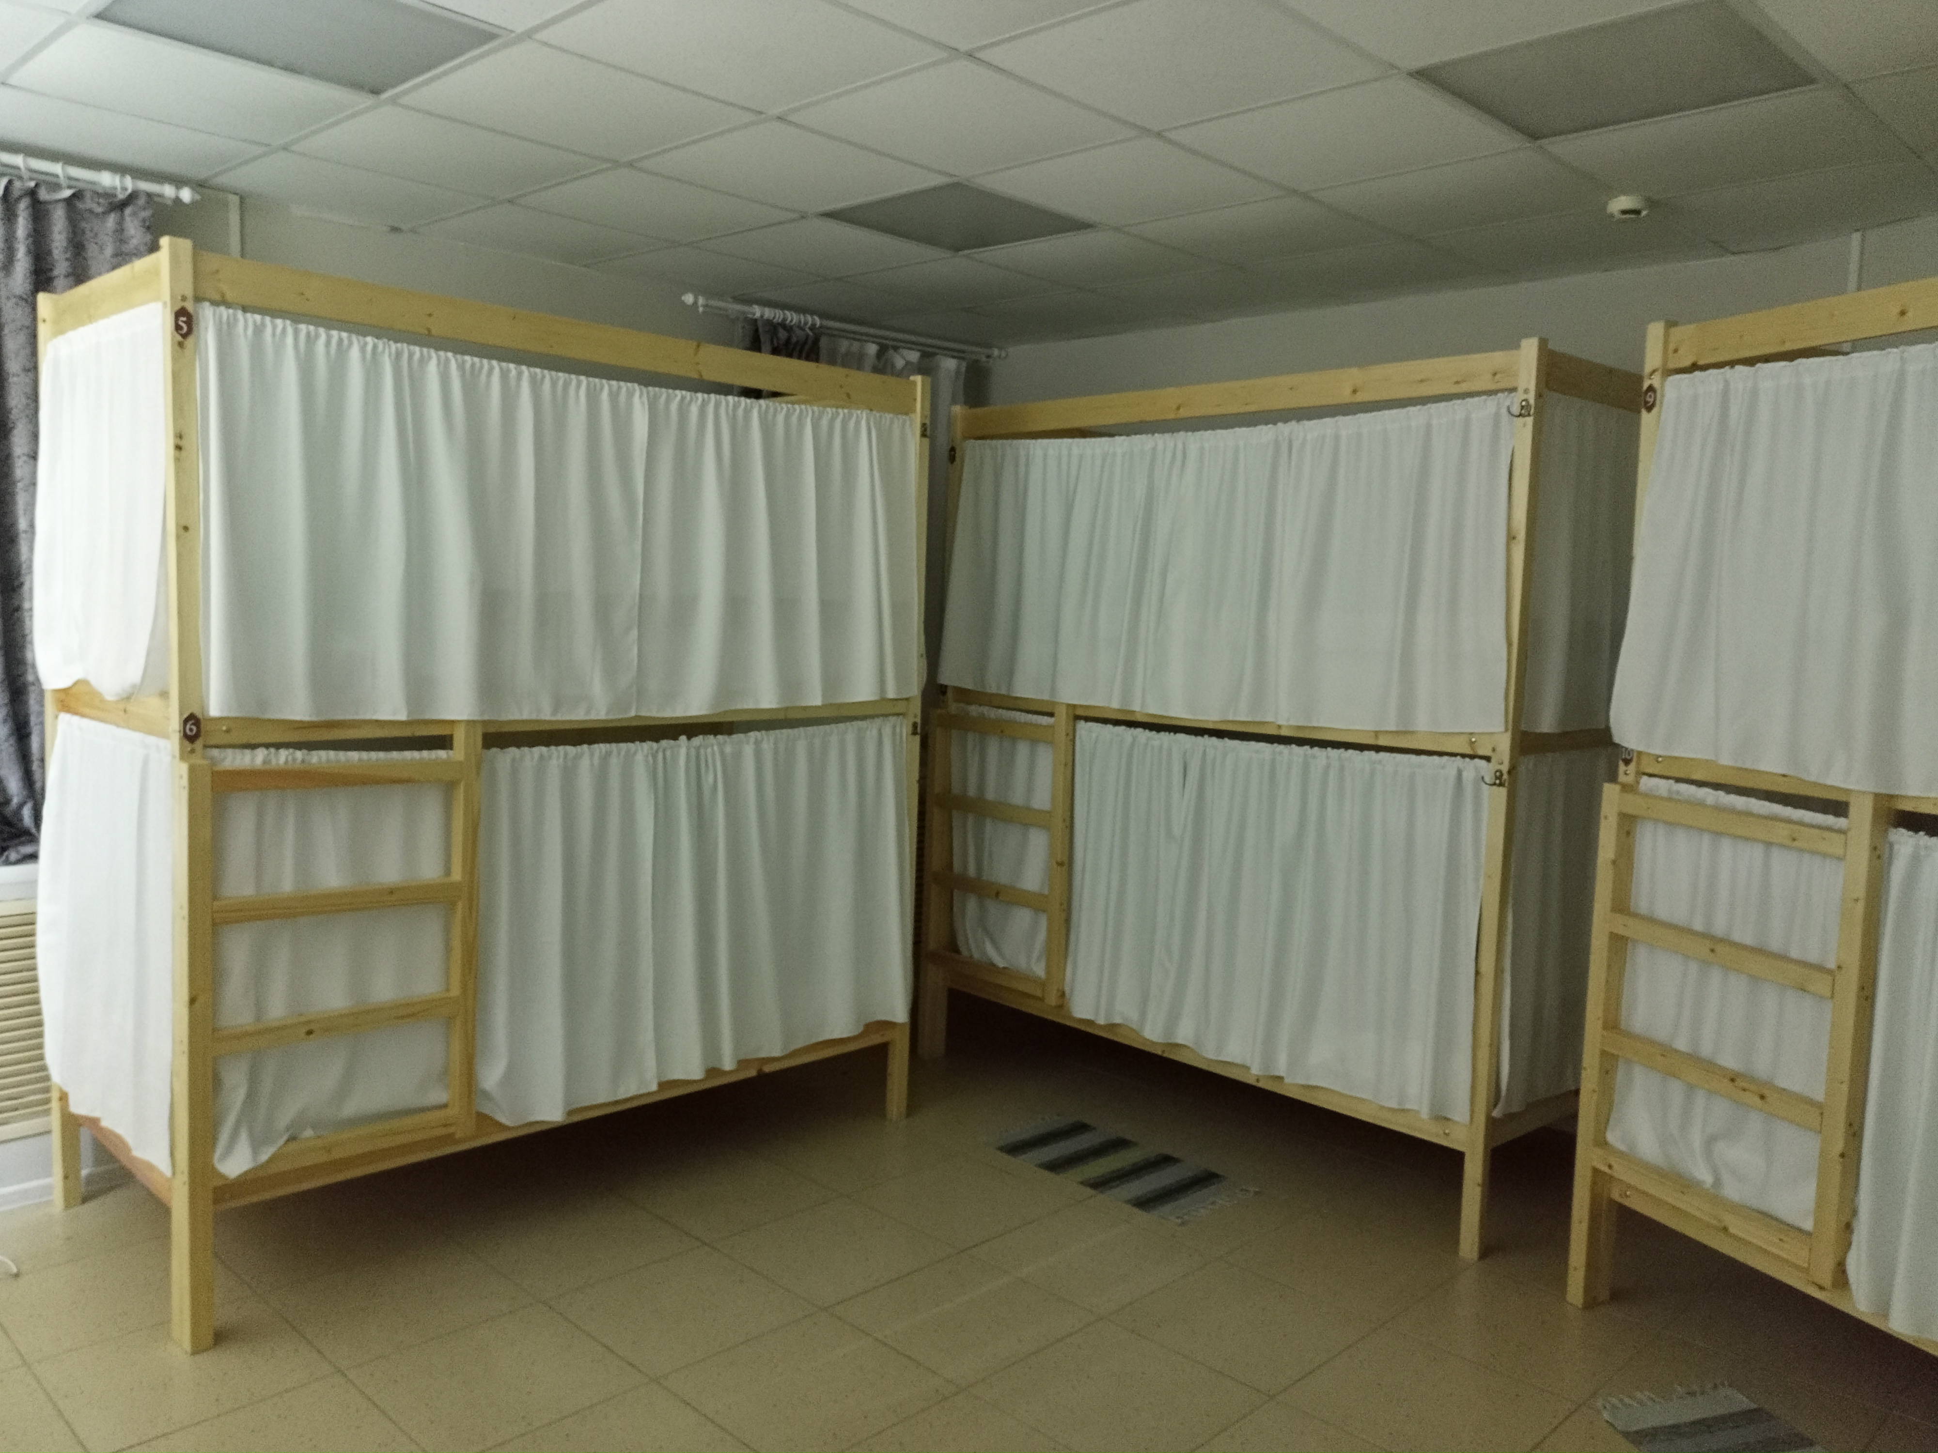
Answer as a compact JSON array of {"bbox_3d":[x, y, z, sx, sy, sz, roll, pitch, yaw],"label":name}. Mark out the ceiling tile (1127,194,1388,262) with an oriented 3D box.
[{"bbox_3d":[0.831,-1.368,4.308,0.595,0.020,0.595,6,6,44],"label":"ceiling tile"}]

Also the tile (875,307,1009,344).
[{"bbox_3d":[-0.013,-1.517,5.998,0.555,0.020,0.585,6,5,44],"label":"tile"}]

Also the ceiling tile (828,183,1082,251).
[{"bbox_3d":[-0.017,-1.396,4.298,0.595,0.020,0.595,6,6,44],"label":"ceiling tile"}]

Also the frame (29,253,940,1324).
[{"bbox_3d":[-1.174,0.091,4.259,0.941,2.268,2.132,6,6,44],"label":"frame"}]

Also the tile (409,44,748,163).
[{"bbox_3d":[-0.861,-1.378,3.463,0.585,0.020,0.585,6,5,44],"label":"tile"}]

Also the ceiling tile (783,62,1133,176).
[{"bbox_3d":[-0.012,-1.343,3.463,0.585,0.018,0.585,6,6,44],"label":"ceiling tile"}]

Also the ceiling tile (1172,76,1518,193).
[{"bbox_3d":[0.839,-1.303,3.462,0.595,0.020,0.595,6,6,44],"label":"ceiling tile"}]

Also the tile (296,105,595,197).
[{"bbox_3d":[-1.288,-1.416,3.869,0.585,0.018,0.585,6,6,44],"label":"tile"}]

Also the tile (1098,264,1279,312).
[{"bbox_3d":[0.803,-1.432,5.153,0.585,0.018,0.543,6,6,44],"label":"tile"}]

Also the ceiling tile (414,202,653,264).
[{"bbox_3d":[-1.280,-1.479,4.720,0.555,0.020,0.585,6,5,44],"label":"ceiling tile"}]

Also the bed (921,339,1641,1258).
[{"bbox_3d":[0.918,0.111,4.895,0.941,2.268,2.140,-2,6,-41],"label":"bed"}]

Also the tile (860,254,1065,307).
[{"bbox_3d":[-0.020,-1.460,5.162,0.585,0.020,0.585,6,5,44],"label":"tile"}]

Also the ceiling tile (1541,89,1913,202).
[{"bbox_3d":[1.684,-1.284,3.486,0.585,0.018,0.585,6,6,44],"label":"ceiling tile"}]

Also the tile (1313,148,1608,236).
[{"bbox_3d":[1.257,-1.326,3.901,0.585,0.020,0.585,6,5,44],"label":"tile"}]

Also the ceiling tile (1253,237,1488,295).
[{"bbox_3d":[1.243,-1.387,4.728,0.595,0.020,0.570,6,6,44],"label":"ceiling tile"}]

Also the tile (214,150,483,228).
[{"bbox_3d":[-1.678,-1.456,4.249,0.477,0.018,0.585,6,6,44],"label":"tile"}]

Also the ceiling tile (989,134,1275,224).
[{"bbox_3d":[0.408,-1.358,3.893,0.585,0.018,0.585,6,6,44],"label":"ceiling tile"}]

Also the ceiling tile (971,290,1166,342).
[{"bbox_3d":[0.402,-1.473,5.588,0.585,0.020,0.585,6,5,44],"label":"ceiling tile"}]

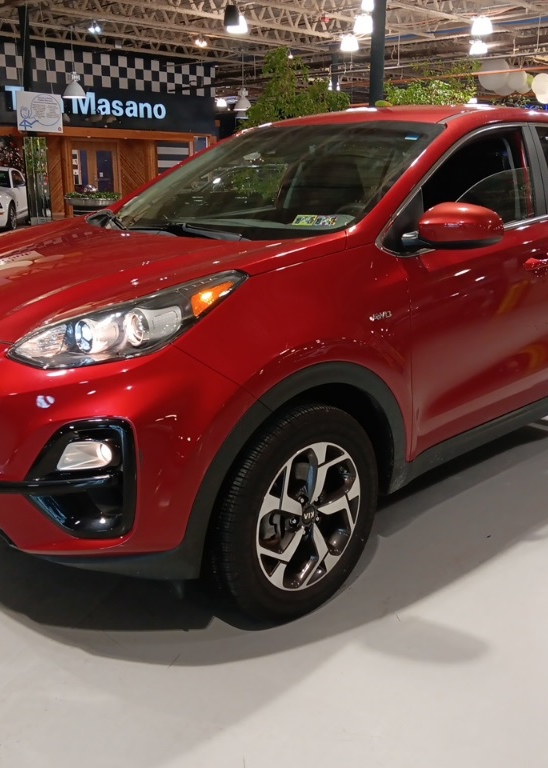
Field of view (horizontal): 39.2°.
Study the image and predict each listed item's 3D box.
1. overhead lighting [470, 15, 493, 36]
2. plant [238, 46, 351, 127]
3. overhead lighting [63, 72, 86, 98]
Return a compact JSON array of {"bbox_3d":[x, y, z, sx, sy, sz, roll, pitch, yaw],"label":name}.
[{"bbox_3d":[4.721,-8.157,17.500,0.500,0.500,0.500,-14,20,-42],"label":"overhead lighting"},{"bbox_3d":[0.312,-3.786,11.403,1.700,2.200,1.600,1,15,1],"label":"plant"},{"bbox_3d":[-4.329,-6.467,16.690,0.520,0.570,0.520,-3,16,-13],"label":"overhead lighting"}]

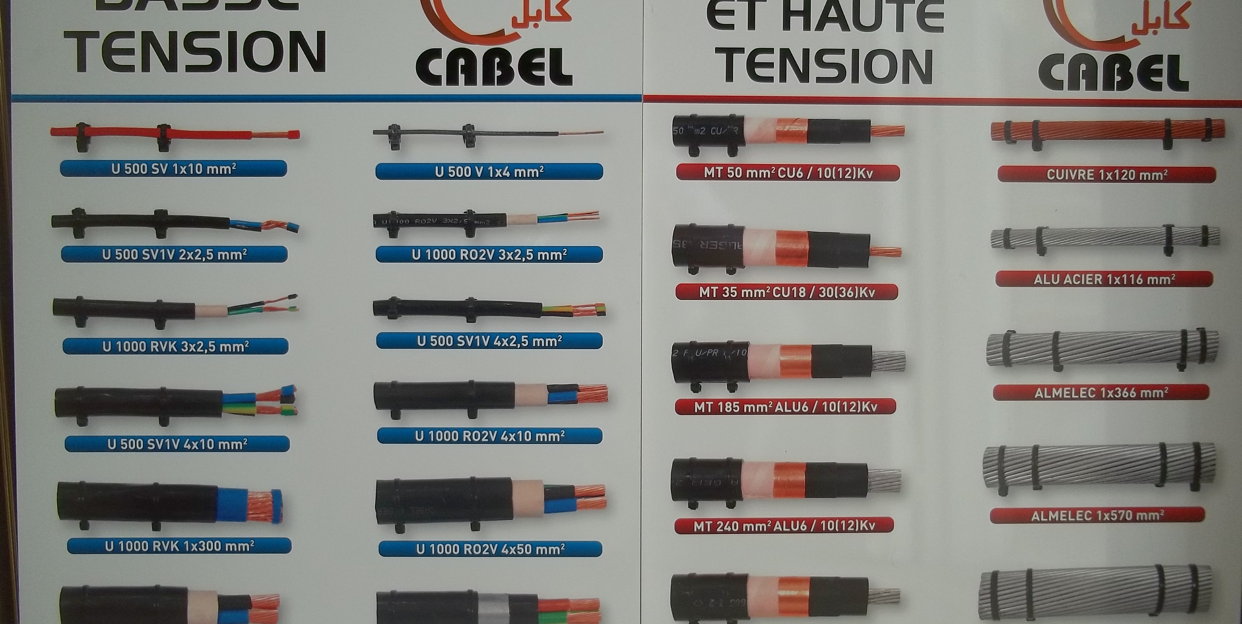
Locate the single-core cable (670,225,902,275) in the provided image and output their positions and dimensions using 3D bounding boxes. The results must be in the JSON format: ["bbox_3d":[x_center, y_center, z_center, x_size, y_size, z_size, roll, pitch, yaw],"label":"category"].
[{"bbox_3d":[0.129,-0.050,1.005,0.176,0.036,0.033,0,4,-1],"label":"single-core cable"}]

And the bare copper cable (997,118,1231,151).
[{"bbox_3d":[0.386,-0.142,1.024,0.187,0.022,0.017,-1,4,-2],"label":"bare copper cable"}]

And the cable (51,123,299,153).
[{"bbox_3d":[-0.343,-0.135,0.997,0.189,0.021,0.008,0,3,-1],"label":"cable"}]

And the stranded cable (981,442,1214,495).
[{"bbox_3d":[0.377,0.122,1.022,0.172,0.039,0.032,0,4,-1],"label":"stranded cable"}]

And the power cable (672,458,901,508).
[{"bbox_3d":[0.131,0.135,1.019,0.180,0.039,0.034,0,3,-1],"label":"power cable"}]

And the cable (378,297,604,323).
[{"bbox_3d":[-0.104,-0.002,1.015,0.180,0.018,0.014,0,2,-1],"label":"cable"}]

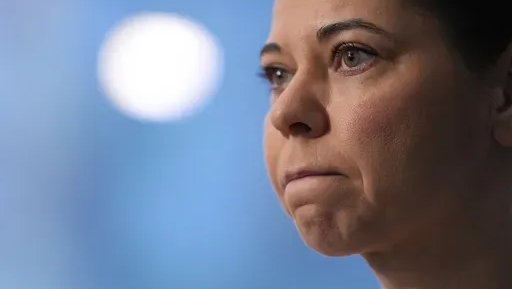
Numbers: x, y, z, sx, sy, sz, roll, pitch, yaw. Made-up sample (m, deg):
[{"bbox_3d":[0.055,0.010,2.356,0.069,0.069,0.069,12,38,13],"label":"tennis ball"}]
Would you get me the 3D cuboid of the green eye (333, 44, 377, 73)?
[{"bbox_3d":[0.059,-0.051,1.700,0.028,0.015,0.015,-11,-12,40],"label":"green eye"}]

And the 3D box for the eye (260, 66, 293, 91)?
[{"bbox_3d":[0.014,-0.041,1.745,0.015,0.015,0.028,5,-13,-42],"label":"eye"}]

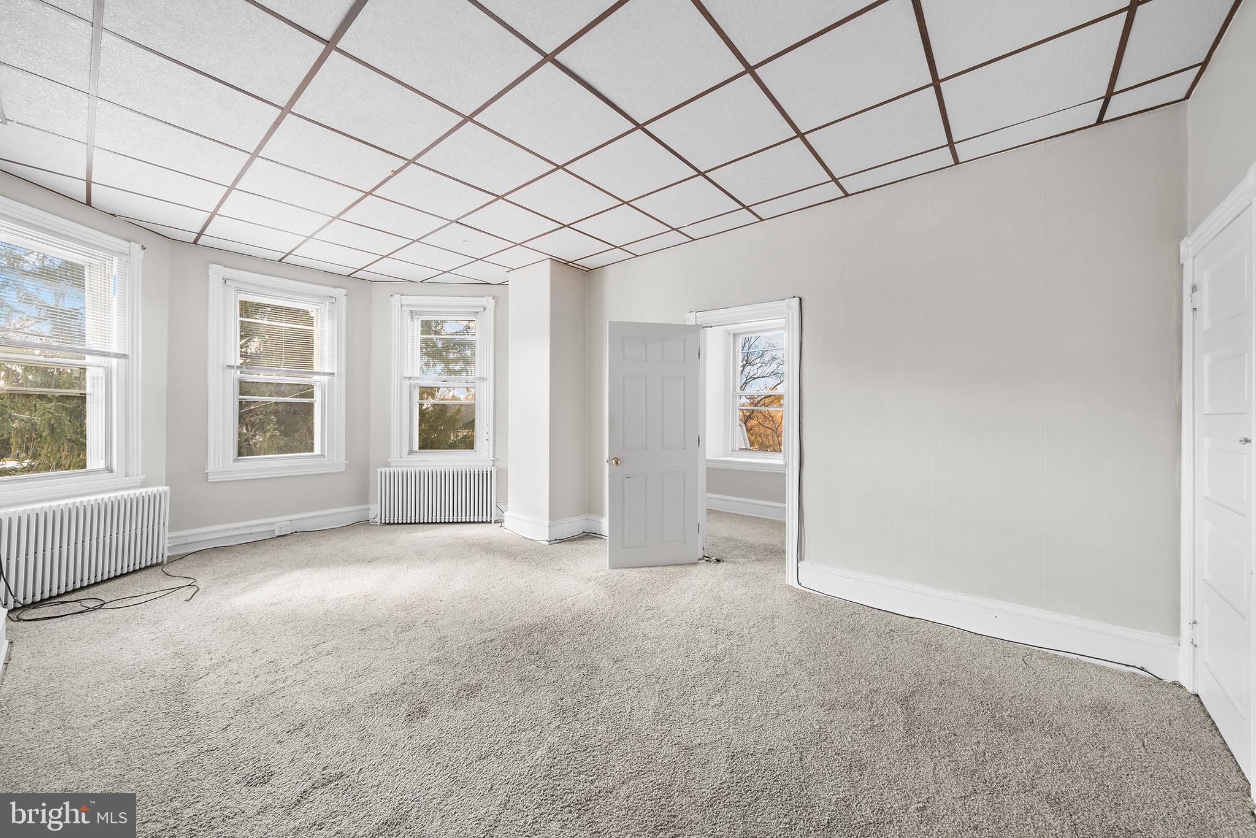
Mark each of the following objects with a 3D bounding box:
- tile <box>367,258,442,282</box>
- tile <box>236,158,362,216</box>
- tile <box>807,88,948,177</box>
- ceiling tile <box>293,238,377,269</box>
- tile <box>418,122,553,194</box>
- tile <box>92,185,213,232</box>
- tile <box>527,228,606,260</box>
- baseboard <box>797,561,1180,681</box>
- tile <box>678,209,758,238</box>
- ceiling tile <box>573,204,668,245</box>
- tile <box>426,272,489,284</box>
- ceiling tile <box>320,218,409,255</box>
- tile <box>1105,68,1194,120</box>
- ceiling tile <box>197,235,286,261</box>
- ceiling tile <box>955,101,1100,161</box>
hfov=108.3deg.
[{"bbox_3d":[-2.367,-1.564,4.787,0.600,0.020,0.600,1,1,40],"label":"tile"},{"bbox_3d":[-2.187,-1.535,3.037,0.597,0.020,0.597,0,1,39],"label":"tile"},{"bbox_3d":[1.359,-1.528,2.471,0.600,0.020,0.600,1,1,40],"label":"tile"},{"bbox_3d":[-2.750,-1.554,4.307,0.600,0.020,0.600,1,1,40],"label":"ceiling tile"},{"bbox_3d":[-0.837,-1.523,2.701,0.600,0.022,0.600,1,1,40],"label":"tile"},{"bbox_3d":[-3.507,-1.535,3.344,0.600,0.020,0.600,1,1,40],"label":"tile"},{"bbox_3d":[-0.535,-1.556,4.067,0.597,0.020,0.597,0,1,39],"label":"tile"},{"bbox_3d":[1.981,1.173,2.789,1.830,0.200,0.024,0,1,39],"label":"baseboard"},{"bbox_3d":[0.718,-1.548,3.601,0.600,0.020,0.294,1,1,40],"label":"tile"},{"bbox_3d":[-0.050,-1.542,3.644,0.600,0.022,0.600,1,1,40],"label":"ceiling tile"},{"bbox_3d":[-1.955,-1.573,5.225,0.570,0.020,0.570,1,1,40],"label":"tile"},{"bbox_3d":[-2.268,-1.547,3.893,0.597,0.020,0.597,0,1,39],"label":"ceiling tile"},{"bbox_3d":[2.448,-1.524,2.131,0.281,0.022,0.293,1,1,40],"label":"tile"},{"bbox_3d":[-3.475,-1.545,4.101,0.285,0.020,0.595,0,1,39],"label":"ceiling tile"},{"bbox_3d":[2.107,-1.528,2.421,0.595,0.022,0.256,1,1,40],"label":"ceiling tile"}]

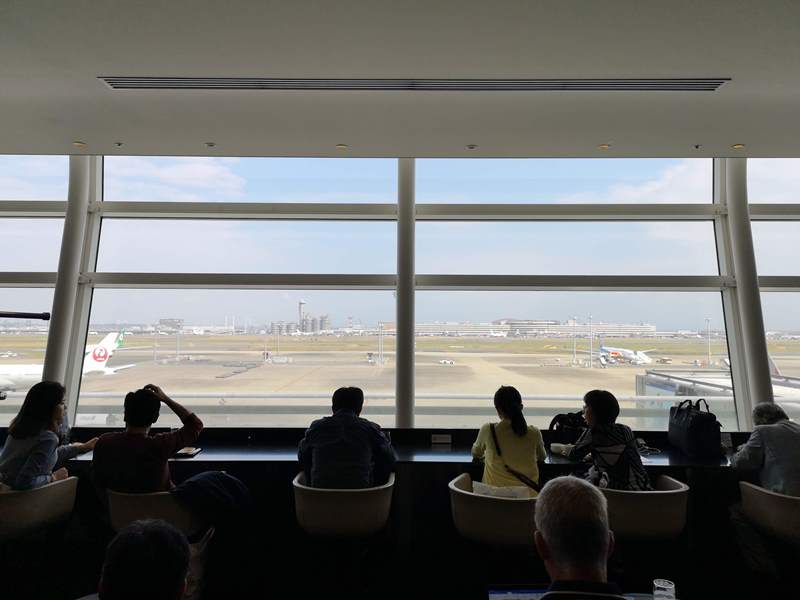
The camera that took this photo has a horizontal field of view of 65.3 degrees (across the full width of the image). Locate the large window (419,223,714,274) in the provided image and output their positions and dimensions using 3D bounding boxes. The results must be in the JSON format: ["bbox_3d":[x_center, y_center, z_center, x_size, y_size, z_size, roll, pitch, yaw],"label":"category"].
[{"bbox_3d":[1.355,-0.420,5.090,2.500,0.440,0.070,0,-10,0],"label":"large window"}]

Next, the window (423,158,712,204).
[{"bbox_3d":[1.350,-0.980,5.170,2.500,0.400,0.070,0,-2,0],"label":"window"}]

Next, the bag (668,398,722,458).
[{"bbox_3d":[1.866,0.804,3.921,0.200,0.370,0.370,0,-2,11],"label":"bag"}]

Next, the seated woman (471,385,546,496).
[{"bbox_3d":[0.629,1.130,3.658,0.460,1.200,0.700,0,-2,0],"label":"seated woman"}]

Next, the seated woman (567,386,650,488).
[{"bbox_3d":[1.214,1.143,3.657,0.520,1.200,0.720,1,-2,-22],"label":"seated woman"}]

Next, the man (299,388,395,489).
[{"bbox_3d":[-0.316,1.126,3.658,0.540,1.220,0.720,0,-2,0],"label":"man"}]

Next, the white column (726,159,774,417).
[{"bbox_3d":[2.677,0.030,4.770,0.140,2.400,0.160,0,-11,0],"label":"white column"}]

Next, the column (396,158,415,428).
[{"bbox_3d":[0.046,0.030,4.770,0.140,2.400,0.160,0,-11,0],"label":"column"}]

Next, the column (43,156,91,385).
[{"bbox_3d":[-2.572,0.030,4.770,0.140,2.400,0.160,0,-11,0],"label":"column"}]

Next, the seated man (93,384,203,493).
[{"bbox_3d":[-1.446,1.119,3.638,0.620,1.240,0.740,0,-2,3],"label":"seated man"}]

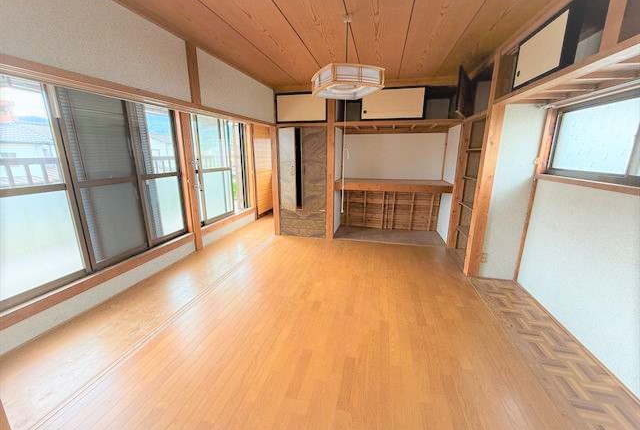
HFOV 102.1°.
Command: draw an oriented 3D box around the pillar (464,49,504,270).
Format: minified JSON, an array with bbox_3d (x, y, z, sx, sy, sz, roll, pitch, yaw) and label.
[{"bbox_3d":[1.758,-0.431,2.737,0.111,2.311,0.119,3,14,12],"label":"pillar"}]

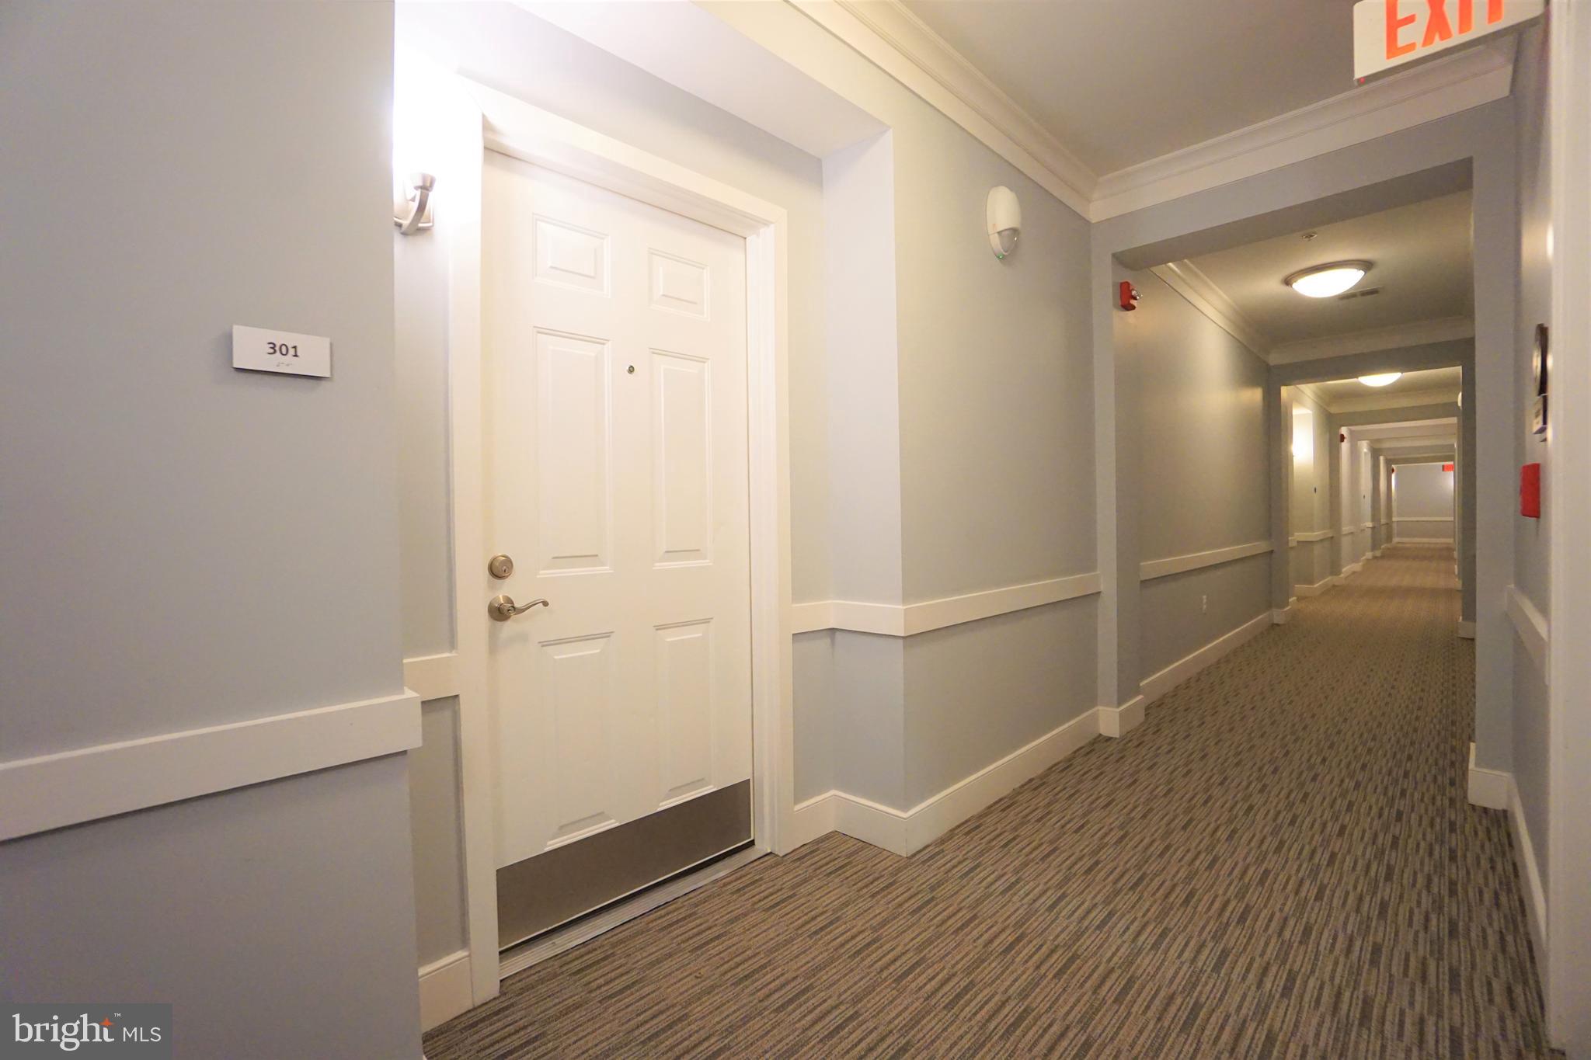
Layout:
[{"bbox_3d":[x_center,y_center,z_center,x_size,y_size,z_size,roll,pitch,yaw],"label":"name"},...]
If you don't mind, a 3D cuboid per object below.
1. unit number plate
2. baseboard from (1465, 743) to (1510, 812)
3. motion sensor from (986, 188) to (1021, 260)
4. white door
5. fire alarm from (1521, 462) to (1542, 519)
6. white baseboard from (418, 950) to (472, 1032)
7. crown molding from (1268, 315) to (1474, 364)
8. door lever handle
[{"bbox_3d":[-0.785,-0.272,1.017,0.121,0.062,0.010,-2,1,-45],"label":"unit number plate"},{"bbox_3d":[2.648,0.943,2.534,0.390,0.133,0.122,-2,1,-45],"label":"baseboard"},{"bbox_3d":[0.826,-1.198,2.577,0.155,0.268,0.090,-2,1,-45],"label":"motion sensor"},{"bbox_3d":[-0.486,0.046,1.946,0.897,2.025,0.045,-2,1,-45],"label":"white door"},{"bbox_3d":[1.994,-0.102,1.801,0.105,0.148,0.037,-2,1,-45],"label":"fire alarm"},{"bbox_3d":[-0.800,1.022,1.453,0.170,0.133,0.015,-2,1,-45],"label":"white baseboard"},{"bbox_3d":[5.100,-1.699,5.969,0.090,0.180,1.480,-2,1,-45],"label":"crown molding"},{"bbox_3d":[-0.689,0.196,1.667,0.143,0.066,0.062,-2,1,-45],"label":"door lever handle"}]

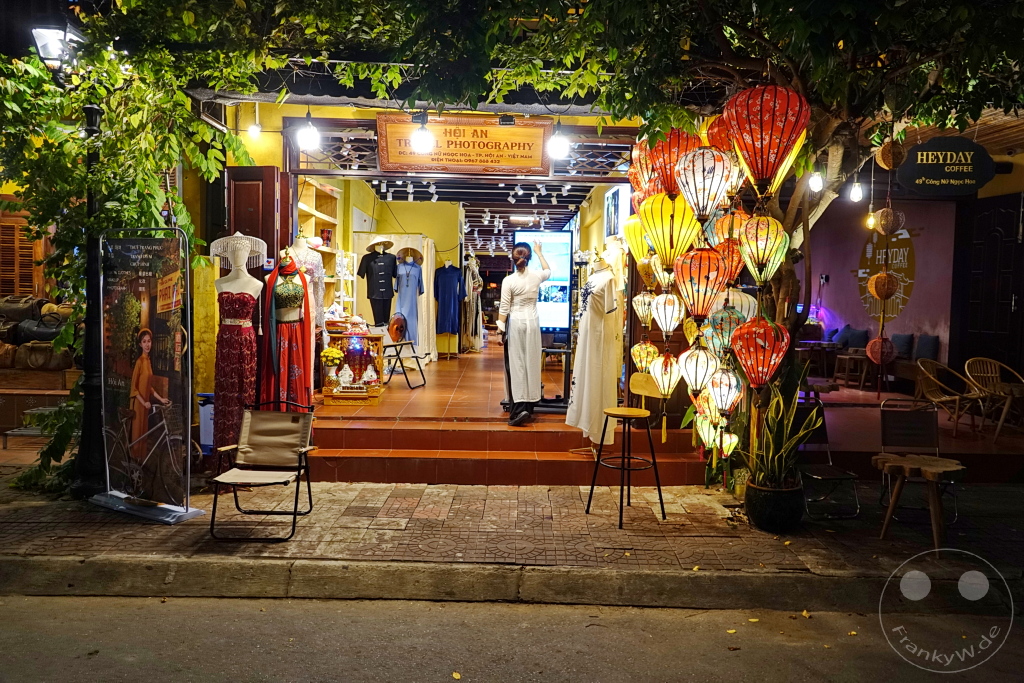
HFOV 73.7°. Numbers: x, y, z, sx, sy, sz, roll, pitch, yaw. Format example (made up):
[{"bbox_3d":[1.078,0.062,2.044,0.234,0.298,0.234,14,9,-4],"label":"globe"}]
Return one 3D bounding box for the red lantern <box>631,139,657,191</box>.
[{"bbox_3d":[1.020,-1.330,5.100,0.255,0.400,0.255,1,4,0],"label":"red lantern"}]

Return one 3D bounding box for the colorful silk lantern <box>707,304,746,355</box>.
[{"bbox_3d":[1.554,-0.079,4.900,0.266,0.345,0.266,1,4,0],"label":"colorful silk lantern"}]

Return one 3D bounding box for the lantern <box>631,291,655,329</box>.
[{"bbox_3d":[0.968,-0.235,5.018,0.180,0.279,0.180,1,4,-1],"label":"lantern"}]

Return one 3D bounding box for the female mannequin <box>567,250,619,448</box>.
[{"bbox_3d":[0.683,0.109,5.720,0.400,1.490,0.430,-1,4,-30],"label":"female mannequin"}]

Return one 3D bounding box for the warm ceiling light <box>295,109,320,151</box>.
[{"bbox_3d":[-1.521,-1.566,5.079,0.171,0.290,0.171,1,4,-1],"label":"warm ceiling light"}]

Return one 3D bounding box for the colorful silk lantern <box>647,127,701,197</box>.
[{"bbox_3d":[1.075,-1.160,4.462,0.353,0.464,0.353,1,4,-1],"label":"colorful silk lantern"}]

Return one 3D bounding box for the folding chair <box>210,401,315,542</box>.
[{"bbox_3d":[-1.612,0.833,4.457,0.540,0.770,0.620,1,4,-3],"label":"folding chair"}]

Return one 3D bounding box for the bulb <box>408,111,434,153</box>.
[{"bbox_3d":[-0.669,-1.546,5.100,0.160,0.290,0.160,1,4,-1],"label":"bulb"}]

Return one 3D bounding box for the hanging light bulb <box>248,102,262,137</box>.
[{"bbox_3d":[-2.104,-1.813,5.600,0.110,0.260,0.110,1,4,0],"label":"hanging light bulb"}]

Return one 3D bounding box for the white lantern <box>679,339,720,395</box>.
[{"bbox_3d":[1.305,0.188,4.750,0.292,0.369,0.292,1,4,0],"label":"white lantern"}]

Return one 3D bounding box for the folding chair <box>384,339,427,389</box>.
[{"bbox_3d":[-1.312,0.148,7.890,0.600,0.745,0.540,2,4,13],"label":"folding chair"}]

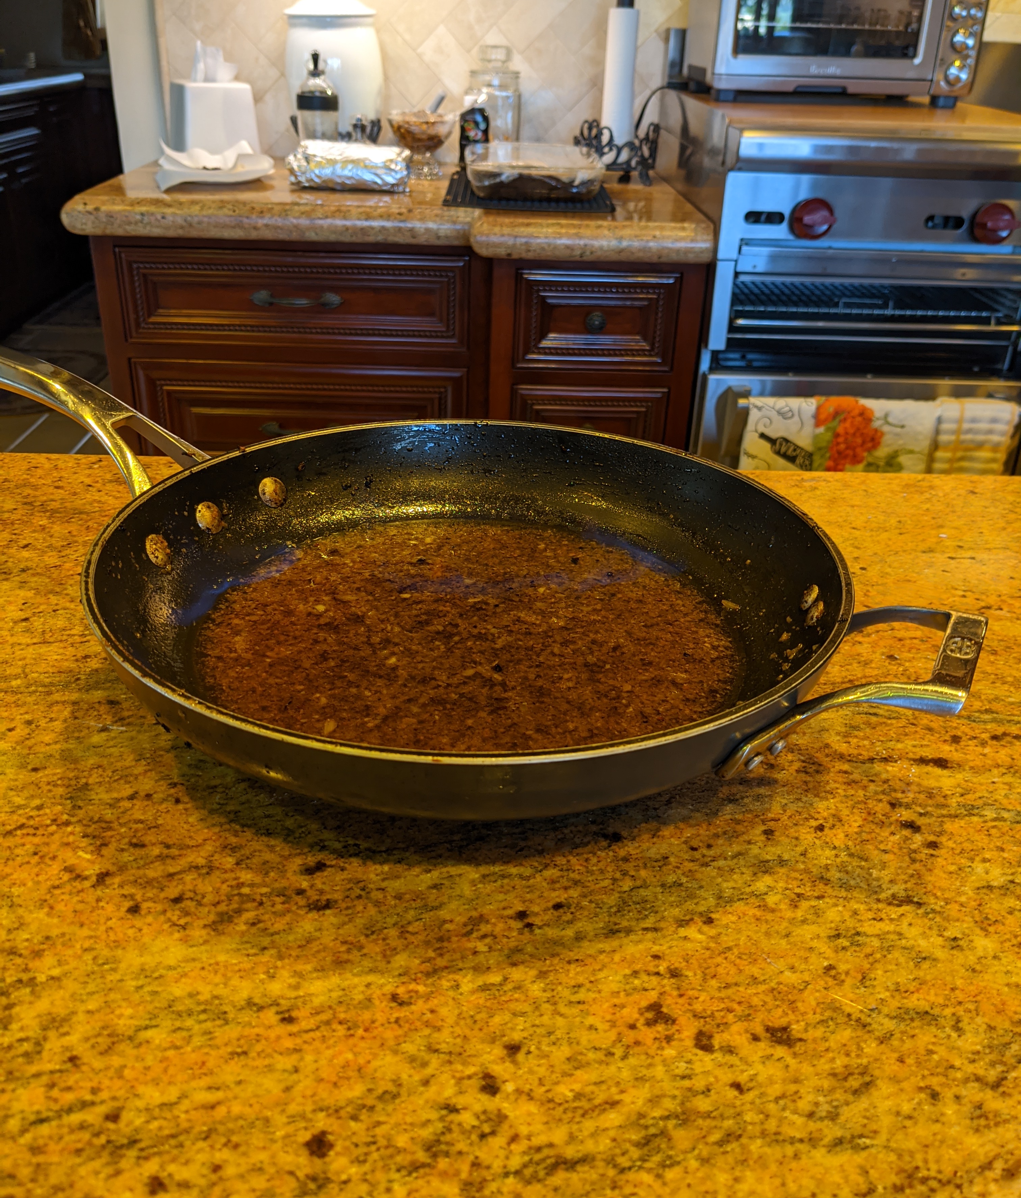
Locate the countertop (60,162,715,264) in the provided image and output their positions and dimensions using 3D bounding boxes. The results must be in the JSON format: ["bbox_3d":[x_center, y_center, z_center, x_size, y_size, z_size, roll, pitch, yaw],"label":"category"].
[{"bbox_3d":[-0.213,-0.726,1.944,1.056,0.053,0.743,1,29,-2],"label":"countertop"}]

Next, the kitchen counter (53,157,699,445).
[{"bbox_3d":[-0.226,-0.348,2.150,1.056,0.914,0.743,1,29,-2],"label":"kitchen counter"}]

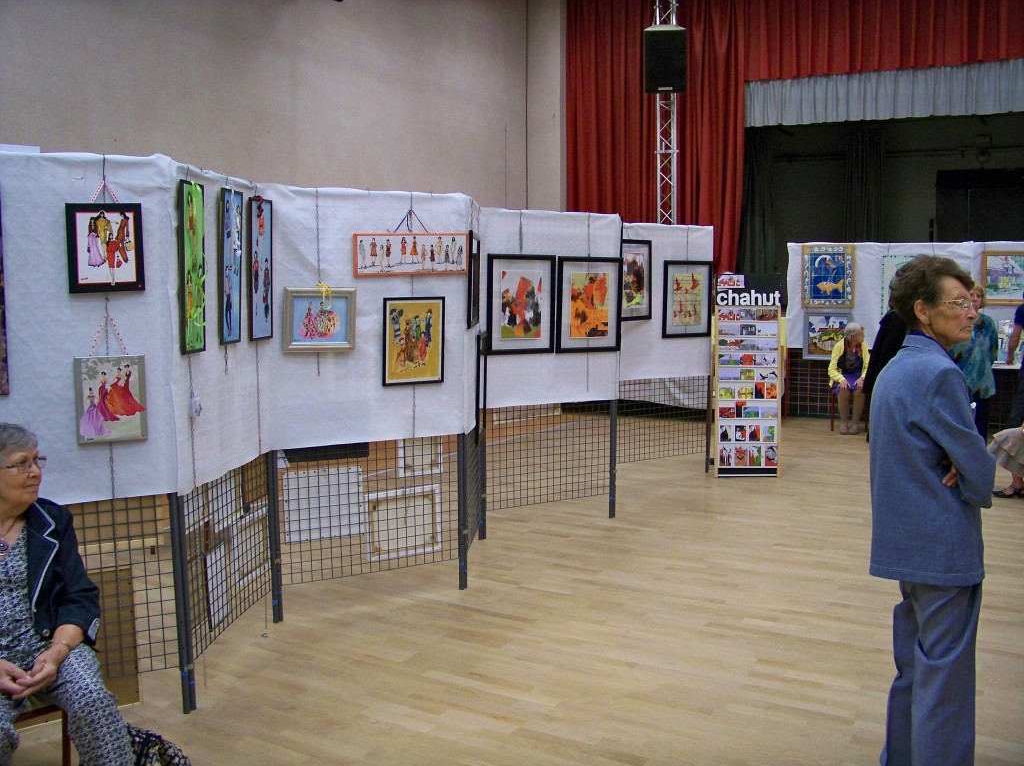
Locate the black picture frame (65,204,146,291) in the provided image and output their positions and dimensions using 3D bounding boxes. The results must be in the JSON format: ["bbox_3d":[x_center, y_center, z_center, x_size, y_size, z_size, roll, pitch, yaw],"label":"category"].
[{"bbox_3d":[-1.374,-0.457,3.307,0.235,0.295,0.025,-3,7,-27],"label":"black picture frame"}]

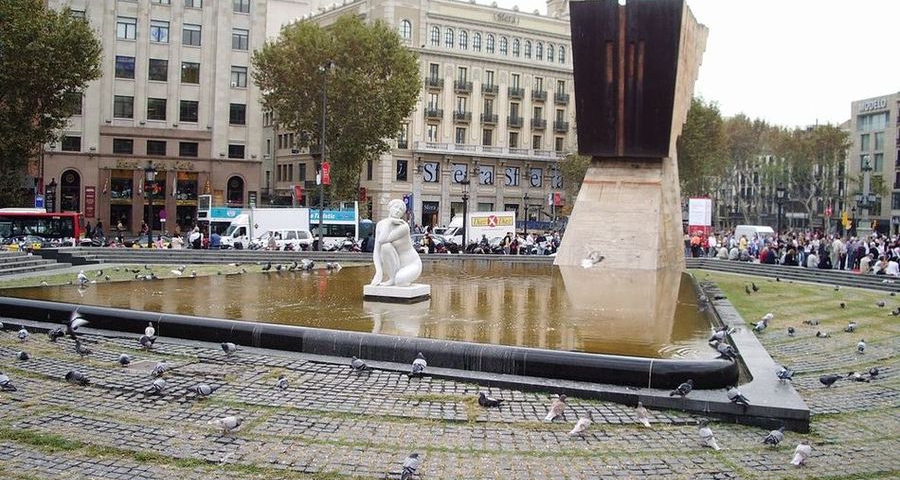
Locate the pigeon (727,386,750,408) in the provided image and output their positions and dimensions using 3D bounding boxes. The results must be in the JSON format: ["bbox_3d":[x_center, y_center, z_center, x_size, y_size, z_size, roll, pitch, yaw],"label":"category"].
[{"bbox_3d":[3.366,1.818,10.598,0.290,0.175,0.125,4,3,41],"label":"pigeon"}]

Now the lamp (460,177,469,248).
[{"bbox_3d":[0.809,-1.237,55.102,0.500,4.850,0.500,2,2,0],"label":"lamp"}]

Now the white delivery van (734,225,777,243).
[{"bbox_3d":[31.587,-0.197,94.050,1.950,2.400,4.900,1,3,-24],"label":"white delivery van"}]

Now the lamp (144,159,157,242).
[{"bbox_3d":[-14.885,-1.662,45.085,0.470,4.500,0.470,2,2,0],"label":"lamp"}]

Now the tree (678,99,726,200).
[{"bbox_3d":[26.022,-7.221,98.000,9.000,16.268,9.000,2,2,0],"label":"tree"}]

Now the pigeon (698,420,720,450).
[{"bbox_3d":[2.858,2.131,9.996,0.130,0.280,0.300,1,2,-17],"label":"pigeon"}]

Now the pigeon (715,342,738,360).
[{"bbox_3d":[3.831,1.532,12.610,0.130,0.190,0.290,-1,3,-45],"label":"pigeon"}]

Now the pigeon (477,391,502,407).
[{"bbox_3d":[0.470,1.881,10.693,0.290,0.170,0.130,2,2,-7],"label":"pigeon"}]

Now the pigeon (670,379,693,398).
[{"bbox_3d":[2.809,1.809,11.021,0.270,0.220,0.130,1,2,-14],"label":"pigeon"}]

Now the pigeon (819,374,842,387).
[{"bbox_3d":[5.734,2.127,13.729,0.320,0.200,0.130,3,2,26],"label":"pigeon"}]

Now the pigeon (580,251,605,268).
[{"bbox_3d":[2.041,0.283,13.000,0.320,0.200,0.340,1,2,-10],"label":"pigeon"}]

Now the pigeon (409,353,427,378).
[{"bbox_3d":[-0.471,1.826,13.323,0.140,0.290,0.300,3,2,19],"label":"pigeon"}]

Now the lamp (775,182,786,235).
[{"bbox_3d":[20.680,-1.256,57.085,0.470,4.500,0.470,2,2,0],"label":"lamp"}]

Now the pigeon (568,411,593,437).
[{"bbox_3d":[1.482,2.078,10.290,0.300,0.270,0.130,1,3,-32],"label":"pigeon"}]

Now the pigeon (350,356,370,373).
[{"bbox_3d":[-1.196,1.642,12.065,0.270,0.210,0.130,4,3,34],"label":"pigeon"}]

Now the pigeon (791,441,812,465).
[{"bbox_3d":[3.583,2.171,9.270,0.280,0.220,0.130,-1,3,-45],"label":"pigeon"}]

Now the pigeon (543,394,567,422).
[{"bbox_3d":[1.285,2.038,11.030,0.290,0.280,0.130,0,3,-40],"label":"pigeon"}]

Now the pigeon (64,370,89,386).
[{"bbox_3d":[-4.932,1.834,12.014,0.300,0.190,0.130,2,2,-5],"label":"pigeon"}]

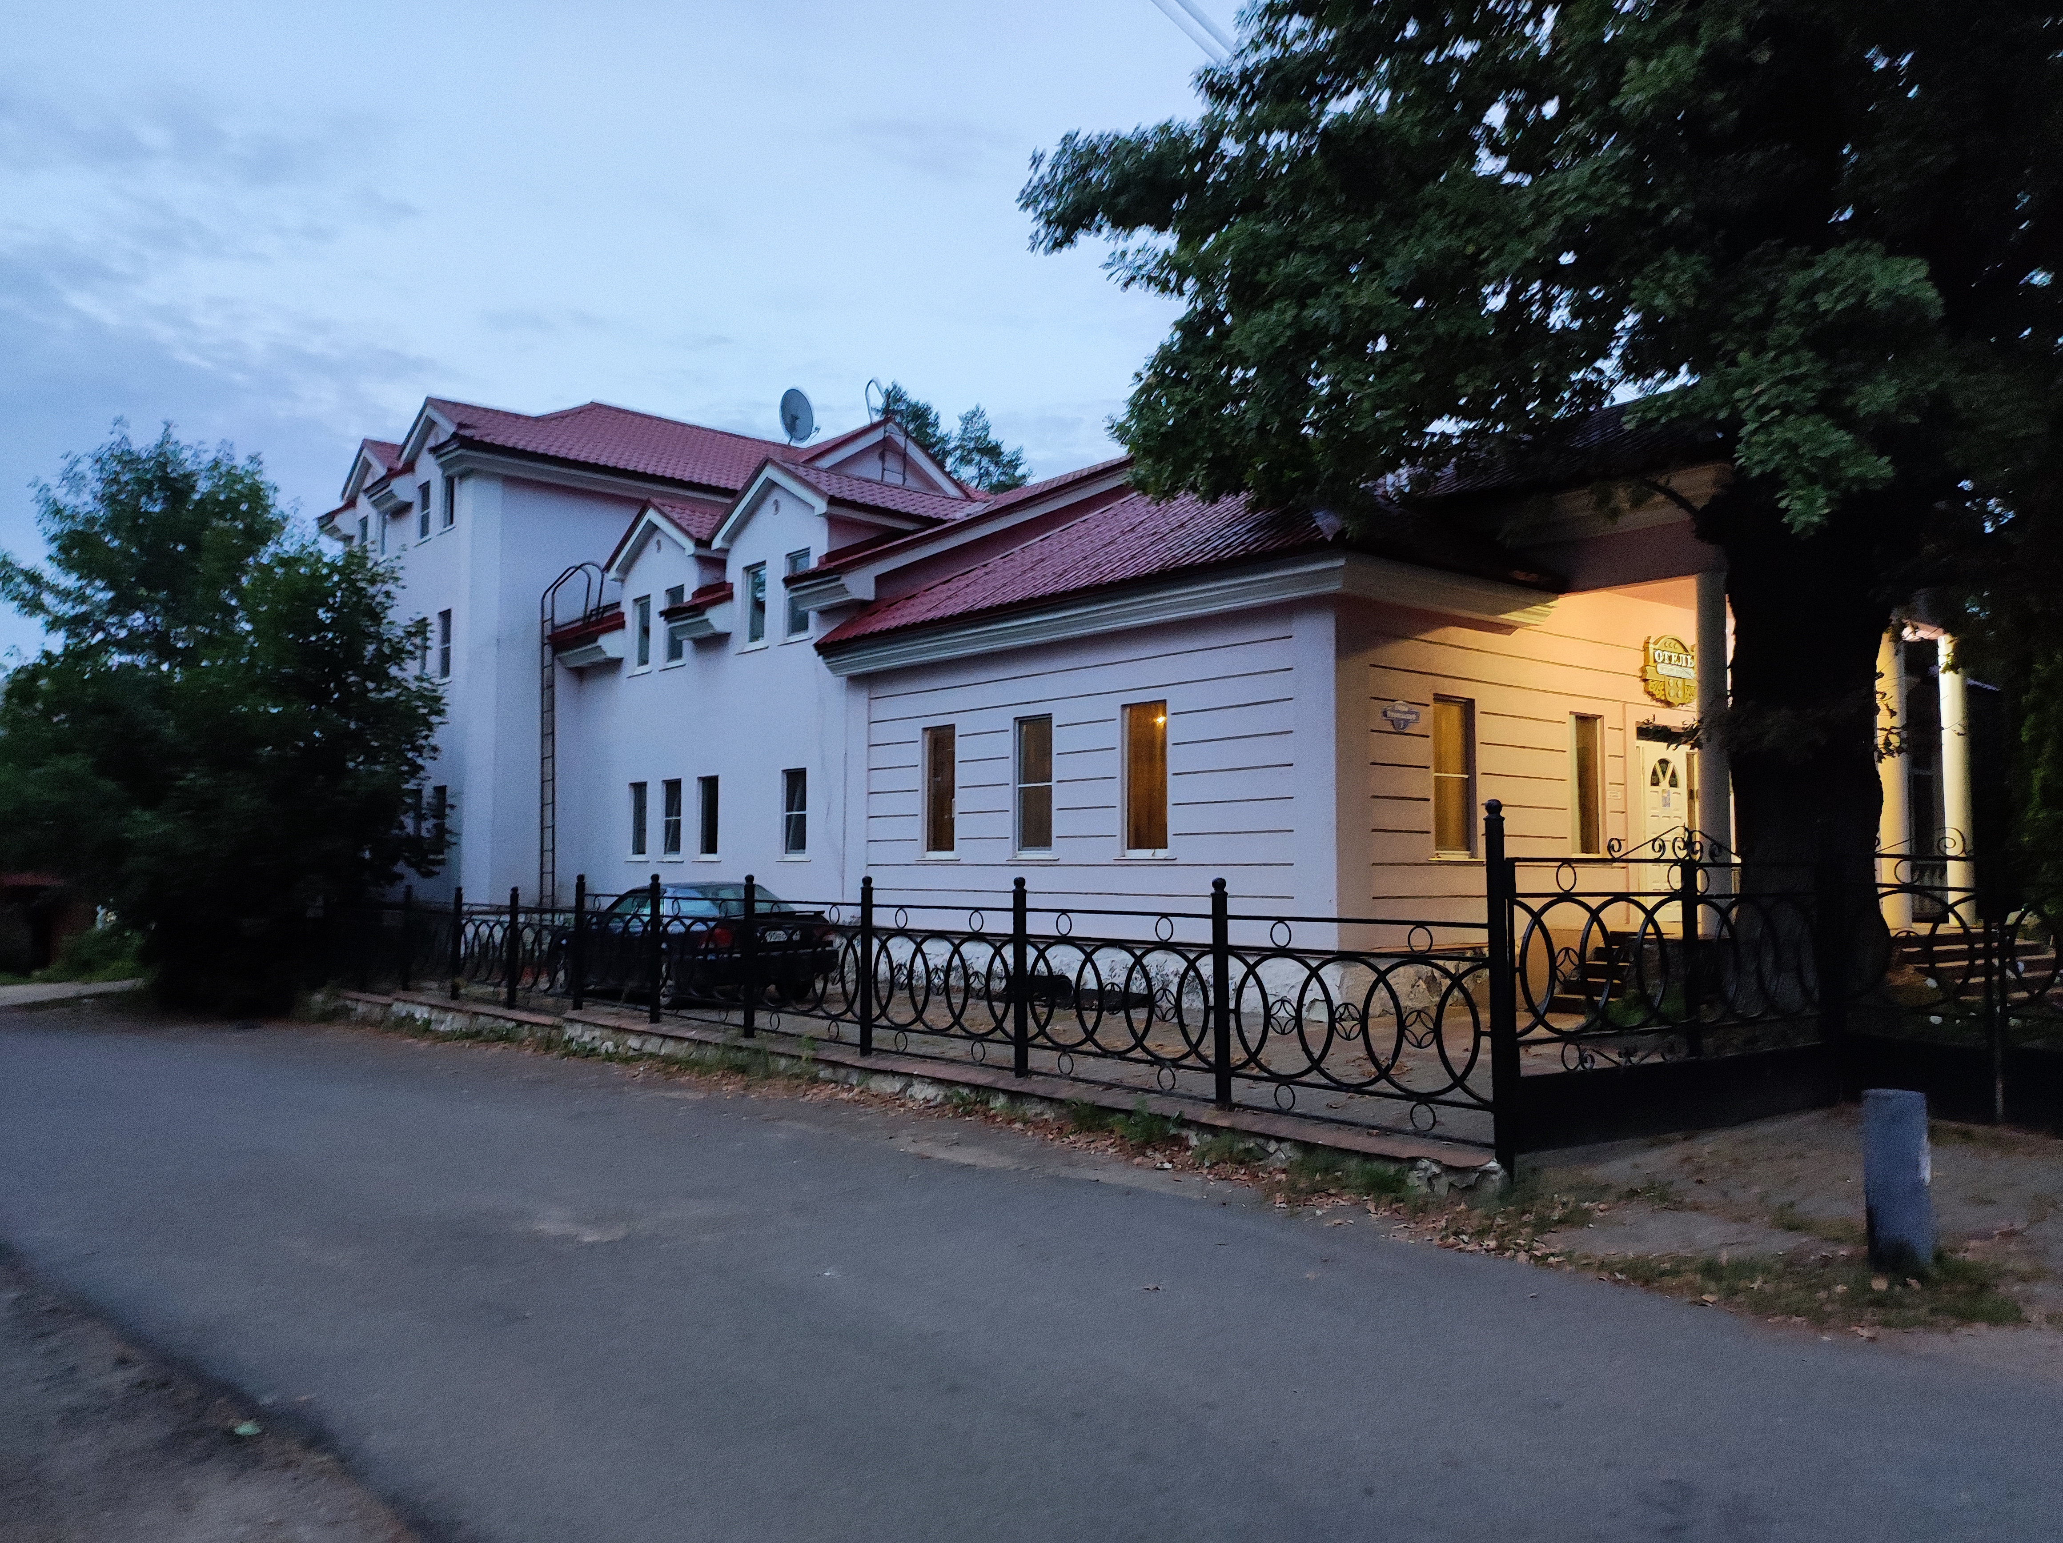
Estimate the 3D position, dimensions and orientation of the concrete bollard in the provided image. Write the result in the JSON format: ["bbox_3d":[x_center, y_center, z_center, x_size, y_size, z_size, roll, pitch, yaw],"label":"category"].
[{"bbox_3d":[3.345,1.575,5.750,0.220,0.660,0.220,4,-5,-40],"label":"concrete bollard"}]

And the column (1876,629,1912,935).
[{"bbox_3d":[9.830,0.075,16.950,0.285,3.440,0.285,4,-5,-40],"label":"column"}]

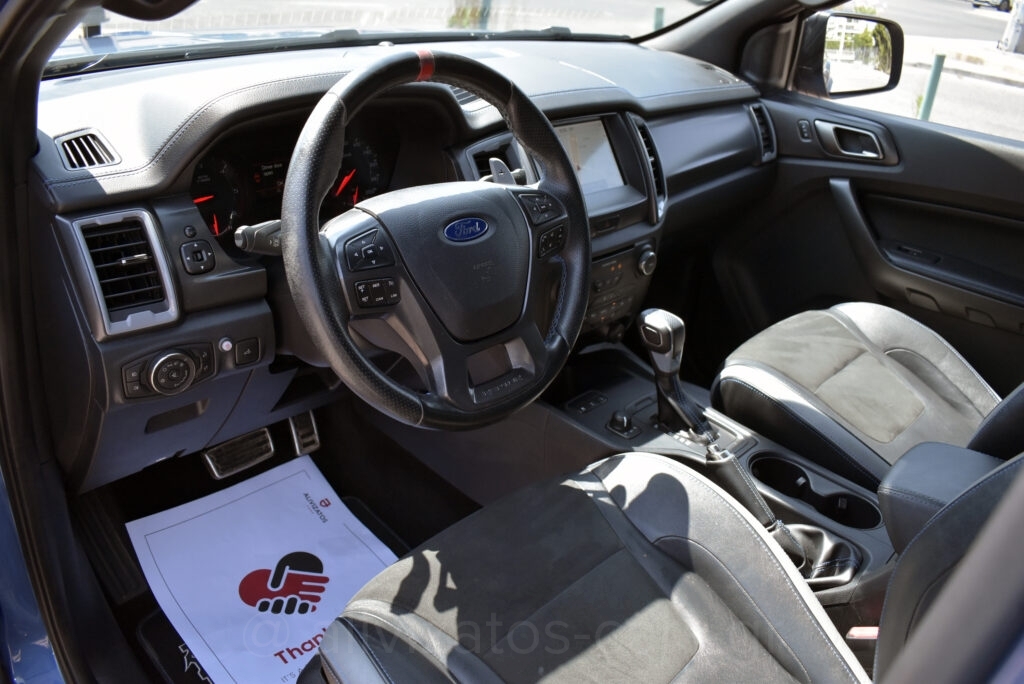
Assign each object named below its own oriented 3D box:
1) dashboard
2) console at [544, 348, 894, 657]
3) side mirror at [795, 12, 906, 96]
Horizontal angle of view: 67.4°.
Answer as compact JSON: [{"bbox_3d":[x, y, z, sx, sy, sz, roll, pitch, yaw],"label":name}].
[{"bbox_3d":[-0.086,-0.290,1.323,1.420,0.410,0.560,-22,34,-40],"label":"dashboard"},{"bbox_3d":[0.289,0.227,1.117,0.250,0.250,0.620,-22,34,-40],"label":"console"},{"bbox_3d":[0.758,-0.650,1.745,0.250,0.185,0.130,-11,28,-25],"label":"side mirror"}]

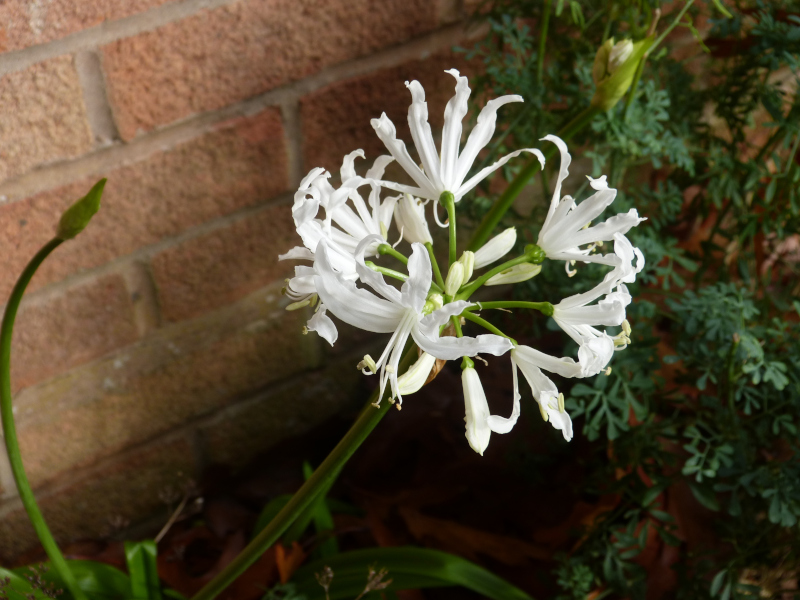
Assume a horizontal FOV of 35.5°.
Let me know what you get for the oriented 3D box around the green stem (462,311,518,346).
[{"bbox_3d":[0.042,0.013,0.584,0.028,0.004,0.004,32,90,14],"label":"green stem"}]

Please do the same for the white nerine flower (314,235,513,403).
[{"bbox_3d":[0.006,0.008,0.545,0.084,0.062,0.050,3,41,8],"label":"white nerine flower"}]

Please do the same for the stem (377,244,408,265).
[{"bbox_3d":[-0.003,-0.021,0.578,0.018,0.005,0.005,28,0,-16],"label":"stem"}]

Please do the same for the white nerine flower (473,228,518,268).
[{"bbox_3d":[0.045,-0.024,0.587,0.010,0.025,0.010,47,16,0],"label":"white nerine flower"}]

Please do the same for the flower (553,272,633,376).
[{"bbox_3d":[0.090,0.009,0.578,0.038,0.043,0.044,6,41,11],"label":"flower"}]

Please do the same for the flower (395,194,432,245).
[{"bbox_3d":[0.008,-0.038,0.595,0.016,0.026,0.015,-29,0,0],"label":"flower"}]

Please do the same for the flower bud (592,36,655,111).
[{"bbox_3d":[0.120,-0.121,0.667,0.024,0.043,0.023,34,21,0],"label":"flower bud"}]

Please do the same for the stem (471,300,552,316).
[{"bbox_3d":[0.052,0.004,0.586,0.040,0.006,0.006,2,0,7],"label":"stem"}]

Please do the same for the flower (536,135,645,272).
[{"bbox_3d":[0.090,-0.046,0.590,0.042,0.050,0.052,-16,42,-14],"label":"flower"}]

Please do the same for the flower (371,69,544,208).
[{"bbox_3d":[0.028,-0.078,0.600,0.080,0.055,0.043,-4,40,0],"label":"flower"}]

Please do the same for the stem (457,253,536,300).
[{"bbox_3d":[0.045,-0.011,0.584,0.041,0.009,0.007,-30,0,11],"label":"stem"}]

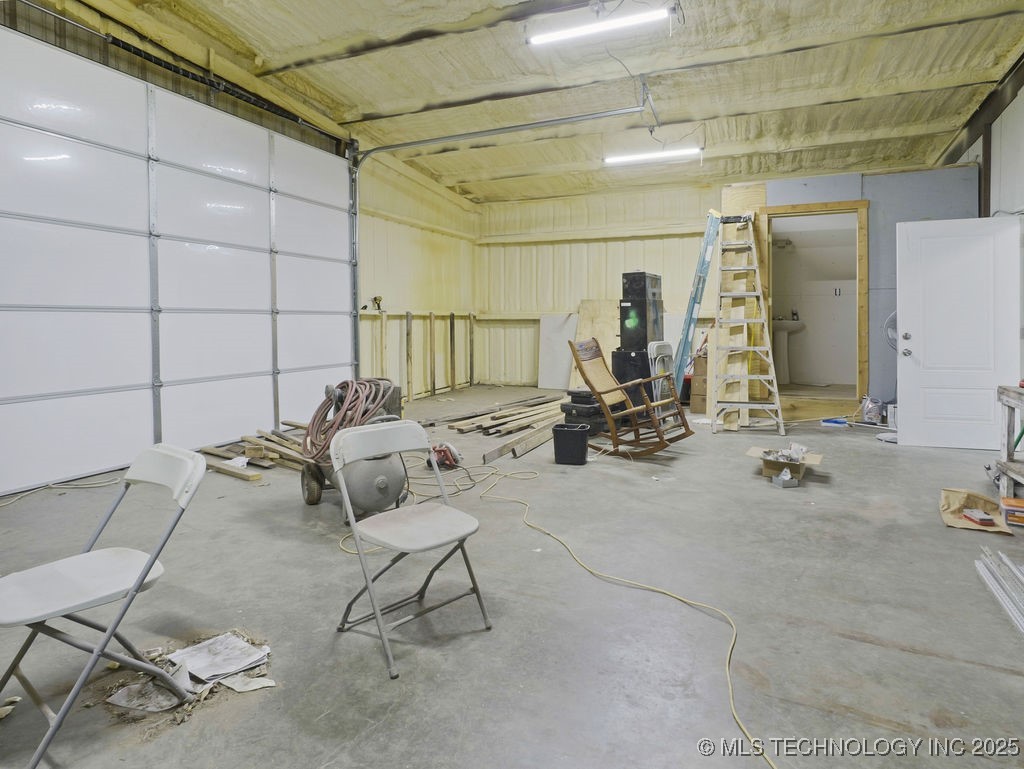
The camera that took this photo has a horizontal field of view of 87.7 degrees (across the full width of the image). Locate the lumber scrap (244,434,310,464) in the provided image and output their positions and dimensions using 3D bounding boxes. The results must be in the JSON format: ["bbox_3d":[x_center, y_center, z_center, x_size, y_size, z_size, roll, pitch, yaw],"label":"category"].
[{"bbox_3d":[-2.030,0.543,4.580,1.300,0.045,0.090,5,7,40],"label":"lumber scrap"}]

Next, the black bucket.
[{"bbox_3d":[0.485,0.485,4.345,0.290,0.300,0.205,1,6,9],"label":"black bucket"}]

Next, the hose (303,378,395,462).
[{"bbox_3d":[-1.105,0.240,3.600,0.560,0.510,0.420,-2,6,-17],"label":"hose"}]

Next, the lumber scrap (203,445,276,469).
[{"bbox_3d":[-2.255,0.594,4.420,0.860,0.035,0.120,3,6,31],"label":"lumber scrap"}]

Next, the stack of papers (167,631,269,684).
[{"bbox_3d":[-0.993,0.919,1.800,0.235,0.040,0.195,4,7,38],"label":"stack of papers"}]

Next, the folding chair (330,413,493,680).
[{"bbox_3d":[-0.362,0.554,2.030,0.460,0.770,0.440,5,8,45],"label":"folding chair"}]

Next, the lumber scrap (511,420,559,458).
[{"bbox_3d":[0.300,0.505,5.050,0.045,0.090,1.350,3,6,25],"label":"lumber scrap"}]

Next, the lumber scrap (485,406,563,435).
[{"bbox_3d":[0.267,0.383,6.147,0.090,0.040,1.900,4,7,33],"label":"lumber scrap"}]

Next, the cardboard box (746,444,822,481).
[{"bbox_3d":[2.097,0.604,4.100,0.500,0.140,0.300,4,7,33],"label":"cardboard box"}]

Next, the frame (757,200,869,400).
[{"bbox_3d":[3.435,-0.945,6.145,1.090,2.190,0.130,2,6,23],"label":"frame"}]

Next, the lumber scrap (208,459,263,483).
[{"bbox_3d":[-2.132,0.641,4.023,0.680,0.040,0.090,3,6,32],"label":"lumber scrap"}]

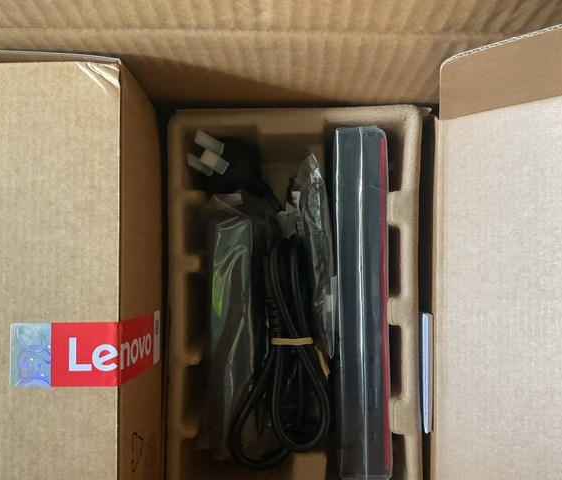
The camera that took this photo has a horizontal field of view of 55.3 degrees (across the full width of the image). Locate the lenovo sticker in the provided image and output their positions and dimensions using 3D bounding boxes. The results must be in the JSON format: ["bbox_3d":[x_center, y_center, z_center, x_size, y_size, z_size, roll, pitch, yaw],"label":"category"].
[{"bbox_3d":[-0.100,0.056,0.286,0.052,0.068,0.030,-1,86,3],"label":"lenovo sticker"}]

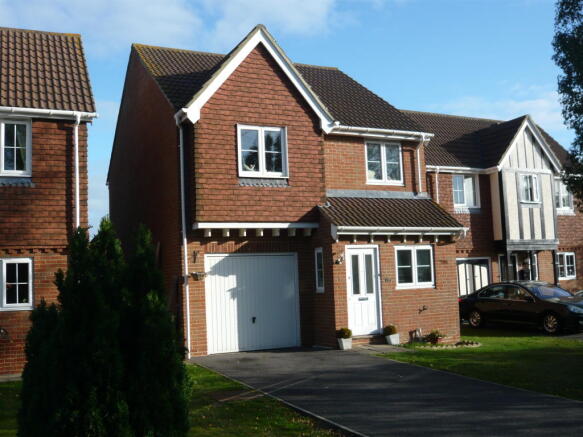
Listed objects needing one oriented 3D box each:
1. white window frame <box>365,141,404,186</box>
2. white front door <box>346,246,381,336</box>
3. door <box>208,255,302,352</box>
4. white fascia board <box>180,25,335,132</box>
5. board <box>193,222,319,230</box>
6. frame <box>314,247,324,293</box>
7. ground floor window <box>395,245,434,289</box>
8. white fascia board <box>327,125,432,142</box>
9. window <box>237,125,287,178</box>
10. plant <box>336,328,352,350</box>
[{"bbox_3d":[2.404,-1.431,15.736,1.104,1.124,0.102,0,-6,-23],"label":"white window frame"},{"bbox_3d":[1.636,1.634,13.883,0.865,2.046,0.122,0,-6,-23],"label":"white front door"},{"bbox_3d":[-0.866,1.894,13.832,2.246,2.193,0.102,0,-6,-23],"label":"door"},{"bbox_3d":[-0.711,-3.225,13.895,3.611,2.407,0.224,0,-6,-23],"label":"white fascia board"},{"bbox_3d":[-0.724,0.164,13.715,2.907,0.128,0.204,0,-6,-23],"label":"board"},{"bbox_3d":[0.670,1.205,14.158,0.102,1.051,0.408,0,-6,-23],"label":"frame"},{"bbox_3d":[2.913,1.151,14.455,1.083,1.011,0.102,0,-6,-23],"label":"ground floor window"},{"bbox_3d":[2.361,-2.137,15.314,2.999,0.214,0.204,0,-6,-23],"label":"white fascia board"},{"bbox_3d":[-0.644,-1.535,13.858,1.203,1.216,0.102,0,-6,-23],"label":"window"},{"bbox_3d":[1.132,2.617,13.226,0.286,0.459,0.286,0,-6,-23],"label":"plant"}]

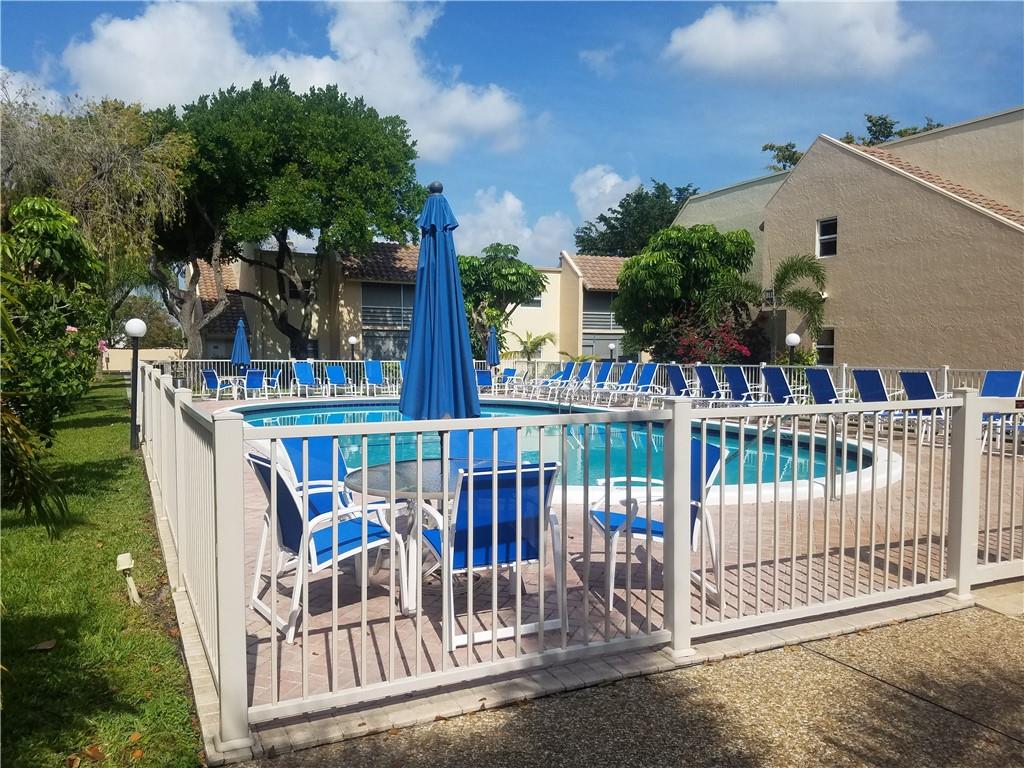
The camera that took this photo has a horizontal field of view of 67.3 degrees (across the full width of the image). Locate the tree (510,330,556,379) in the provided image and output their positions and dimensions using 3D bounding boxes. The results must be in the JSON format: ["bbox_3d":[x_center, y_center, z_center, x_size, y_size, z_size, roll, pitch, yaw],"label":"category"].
[{"bbox_3d":[0.866,-1.039,32.485,1.950,2.400,1.900,0,2,0],"label":"tree"}]

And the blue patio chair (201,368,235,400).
[{"bbox_3d":[-8.650,0.030,22.600,0.620,0.910,0.680,3,3,43],"label":"blue patio chair"}]

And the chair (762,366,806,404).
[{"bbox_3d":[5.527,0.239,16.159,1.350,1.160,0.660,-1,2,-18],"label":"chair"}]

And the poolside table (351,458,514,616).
[{"bbox_3d":[-0.426,0.931,4.780,1.230,0.720,1.230,0,3,-5],"label":"poolside table"}]

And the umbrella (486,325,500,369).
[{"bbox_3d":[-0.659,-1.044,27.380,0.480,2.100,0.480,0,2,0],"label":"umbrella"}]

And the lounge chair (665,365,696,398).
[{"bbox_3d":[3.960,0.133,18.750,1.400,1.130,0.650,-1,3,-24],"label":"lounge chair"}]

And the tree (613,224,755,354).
[{"bbox_3d":[5.570,-2.337,24.924,4.700,5.600,4.600,1,2,13],"label":"tree"}]

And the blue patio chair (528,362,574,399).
[{"bbox_3d":[1.400,-0.128,25.116,1.600,1.170,0.680,-1,3,-28],"label":"blue patio chair"}]

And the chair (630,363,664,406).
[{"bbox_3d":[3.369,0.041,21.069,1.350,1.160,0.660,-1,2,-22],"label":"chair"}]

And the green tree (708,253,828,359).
[{"bbox_3d":[6.070,-1.163,18.168,2.650,3.800,2.400,0,2,0],"label":"green tree"}]

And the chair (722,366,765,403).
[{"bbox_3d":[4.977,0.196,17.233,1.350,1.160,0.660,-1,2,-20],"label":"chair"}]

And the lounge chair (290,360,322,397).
[{"bbox_3d":[-6.790,-0.161,25.916,0.680,1.170,1.600,-1,3,-29],"label":"lounge chair"}]

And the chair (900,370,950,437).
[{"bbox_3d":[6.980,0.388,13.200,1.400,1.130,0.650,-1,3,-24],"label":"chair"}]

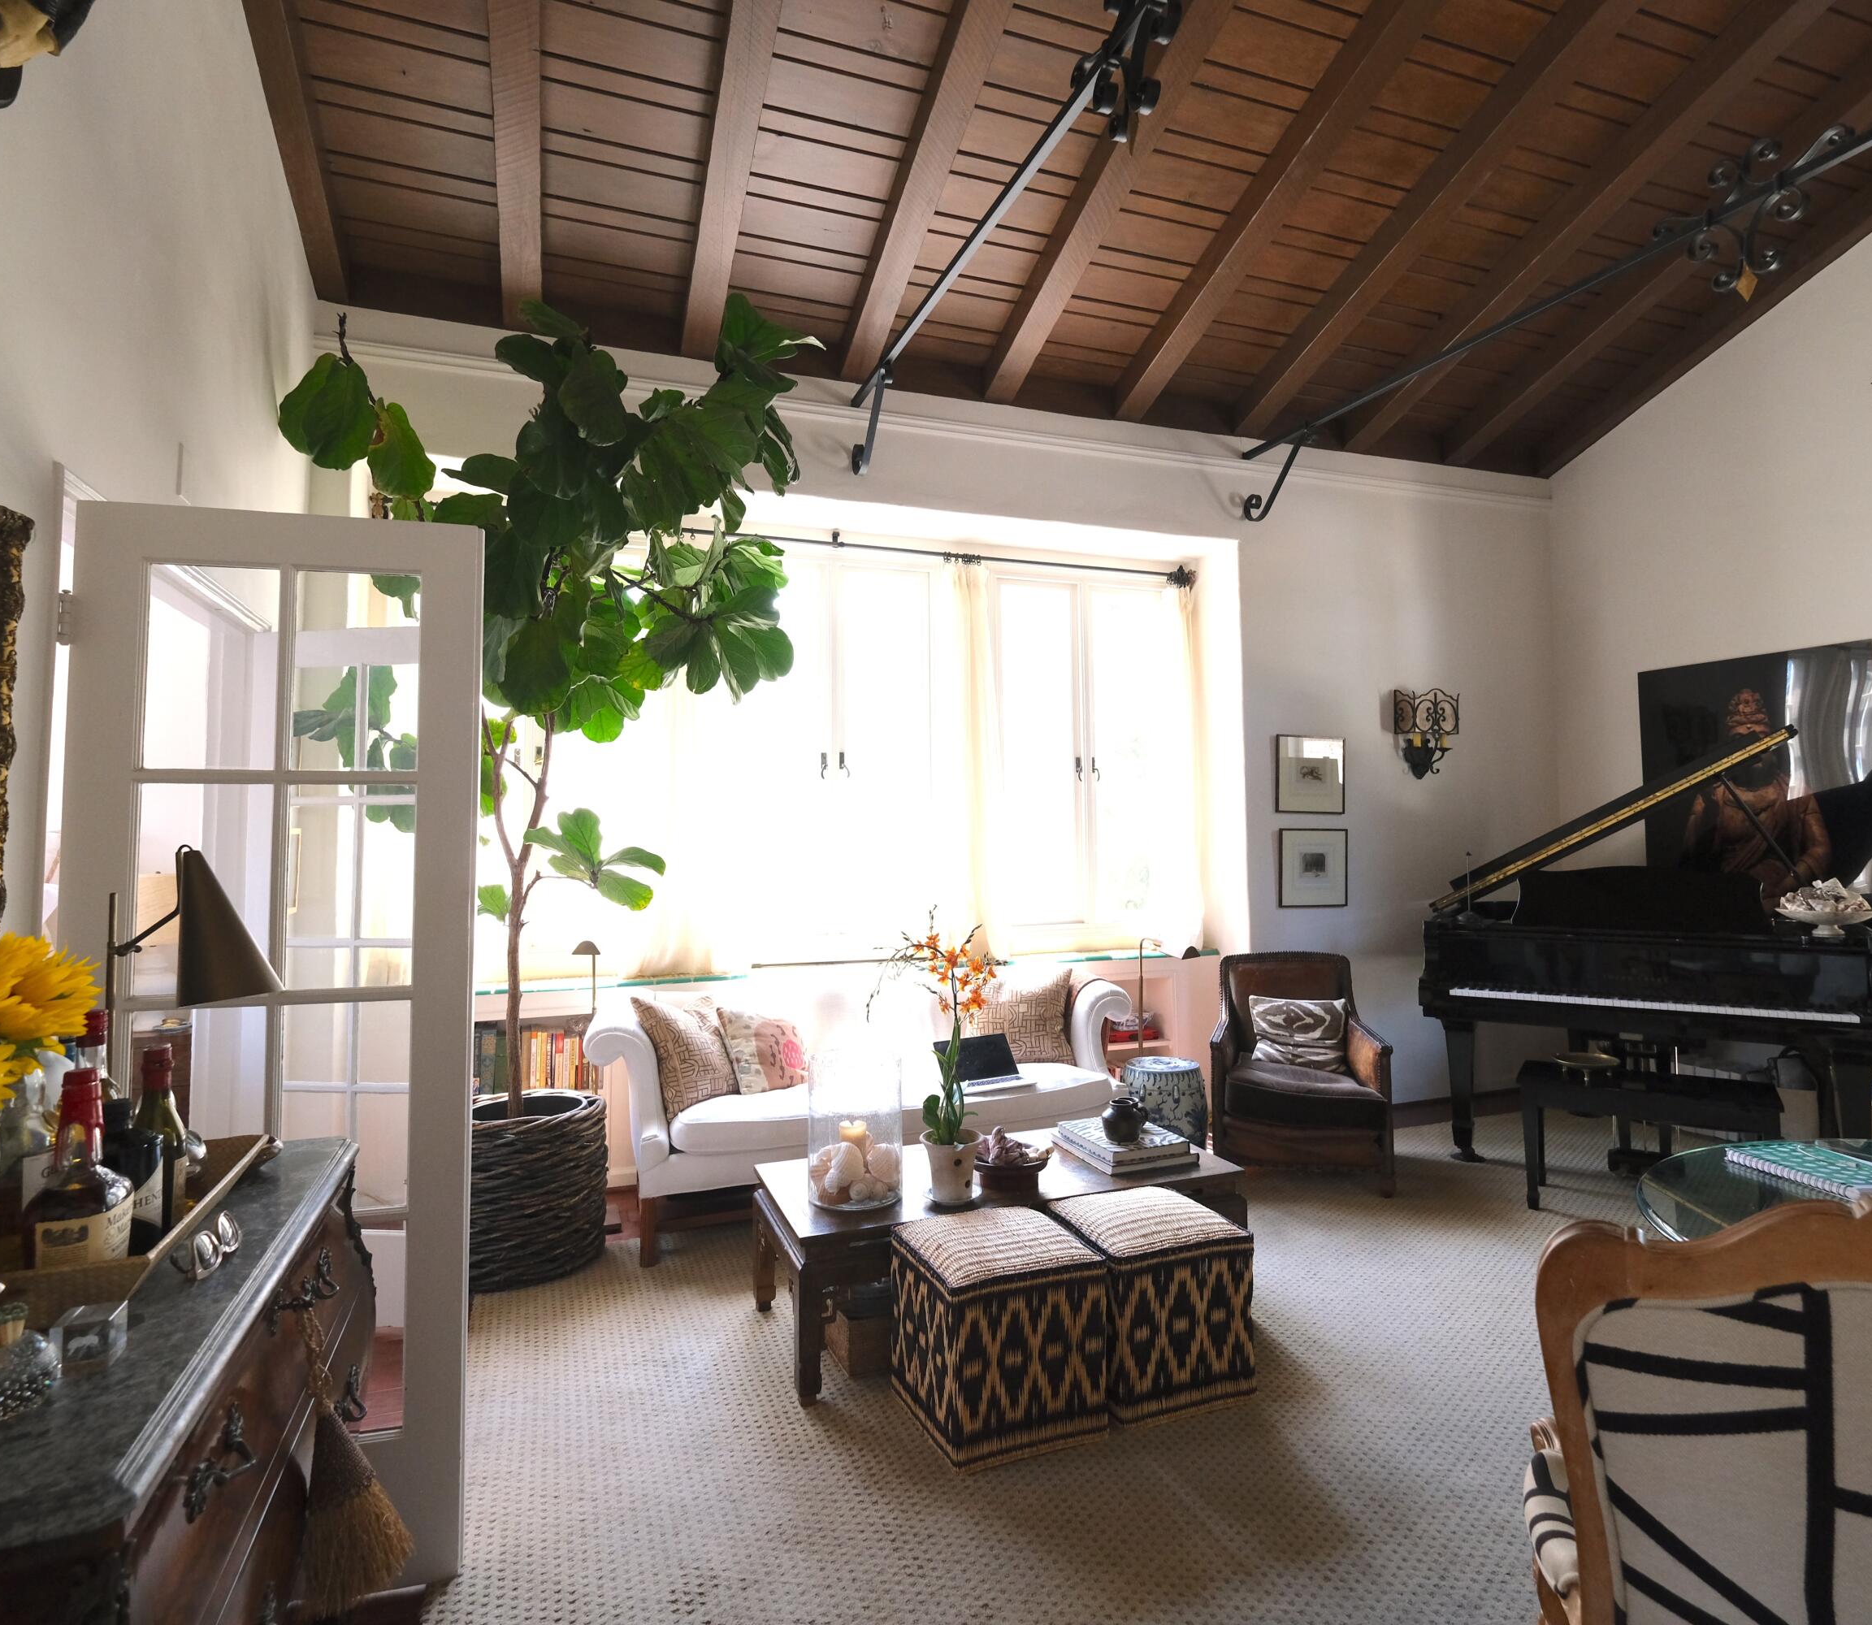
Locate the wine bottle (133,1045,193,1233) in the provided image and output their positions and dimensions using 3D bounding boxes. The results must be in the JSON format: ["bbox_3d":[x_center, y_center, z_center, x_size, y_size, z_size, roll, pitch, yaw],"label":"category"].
[{"bbox_3d":[-1.020,0.440,1.337,0.066,0.263,0.066,0,-3,-19],"label":"wine bottle"}]

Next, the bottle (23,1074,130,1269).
[{"bbox_3d":[-1.022,0.439,1.217,0.092,0.254,0.092,0,-3,-19],"label":"bottle"}]

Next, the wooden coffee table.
[{"bbox_3d":[0.182,1.240,2.977,1.334,0.383,0.635,1,-4,-22],"label":"wooden coffee table"}]

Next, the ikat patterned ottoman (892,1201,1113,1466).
[{"bbox_3d":[0.143,1.216,2.428,0.389,0.411,0.397,1,-3,-23],"label":"ikat patterned ottoman"}]

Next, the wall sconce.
[{"bbox_3d":[2.473,-0.387,5.132,0.342,0.435,0.137,1,-3,-19],"label":"wall sconce"}]

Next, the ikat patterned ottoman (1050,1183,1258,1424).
[{"bbox_3d":[0.525,1.216,2.548,0.369,0.376,0.357,1,-4,-22],"label":"ikat patterned ottoman"}]

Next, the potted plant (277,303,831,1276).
[{"bbox_3d":[-1.199,-0.056,3.361,1.600,3.070,1.300,0,-3,-19],"label":"potted plant"}]

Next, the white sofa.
[{"bbox_3d":[-0.319,1.068,3.978,2.013,0.850,0.860,1,-4,-22],"label":"white sofa"}]

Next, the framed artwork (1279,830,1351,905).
[{"bbox_3d":[1.835,0.276,4.937,0.399,0.381,0.024,1,-3,-19],"label":"framed artwork"}]

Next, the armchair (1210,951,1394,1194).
[{"bbox_3d":[1.480,1.074,4.331,0.650,0.850,0.743,-1,-3,7],"label":"armchair"}]

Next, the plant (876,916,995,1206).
[{"bbox_3d":[-0.005,0.657,2.767,0.332,0.765,0.280,-1,-3,0],"label":"plant"}]

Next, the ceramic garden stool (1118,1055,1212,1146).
[{"bbox_3d":[0.941,1.269,4.160,0.352,0.449,0.352,1,-4,-23],"label":"ceramic garden stool"}]

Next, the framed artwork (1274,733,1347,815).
[{"bbox_3d":[1.832,-0.181,4.963,0.399,0.378,0.024,1,-3,-19],"label":"framed artwork"}]

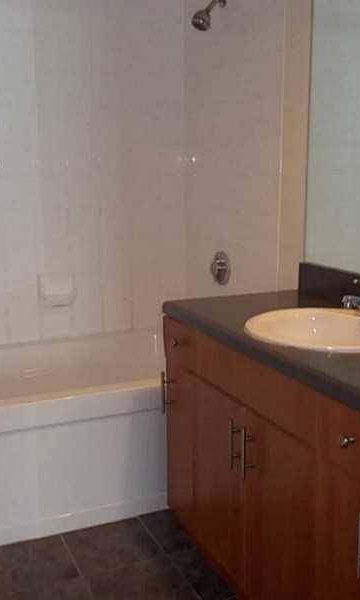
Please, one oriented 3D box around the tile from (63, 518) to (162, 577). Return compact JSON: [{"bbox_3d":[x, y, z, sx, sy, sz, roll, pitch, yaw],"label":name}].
[{"bbox_3d":[-0.249,0.894,2.439,0.303,0.010,0.300,-5,11,-23],"label":"tile"}]

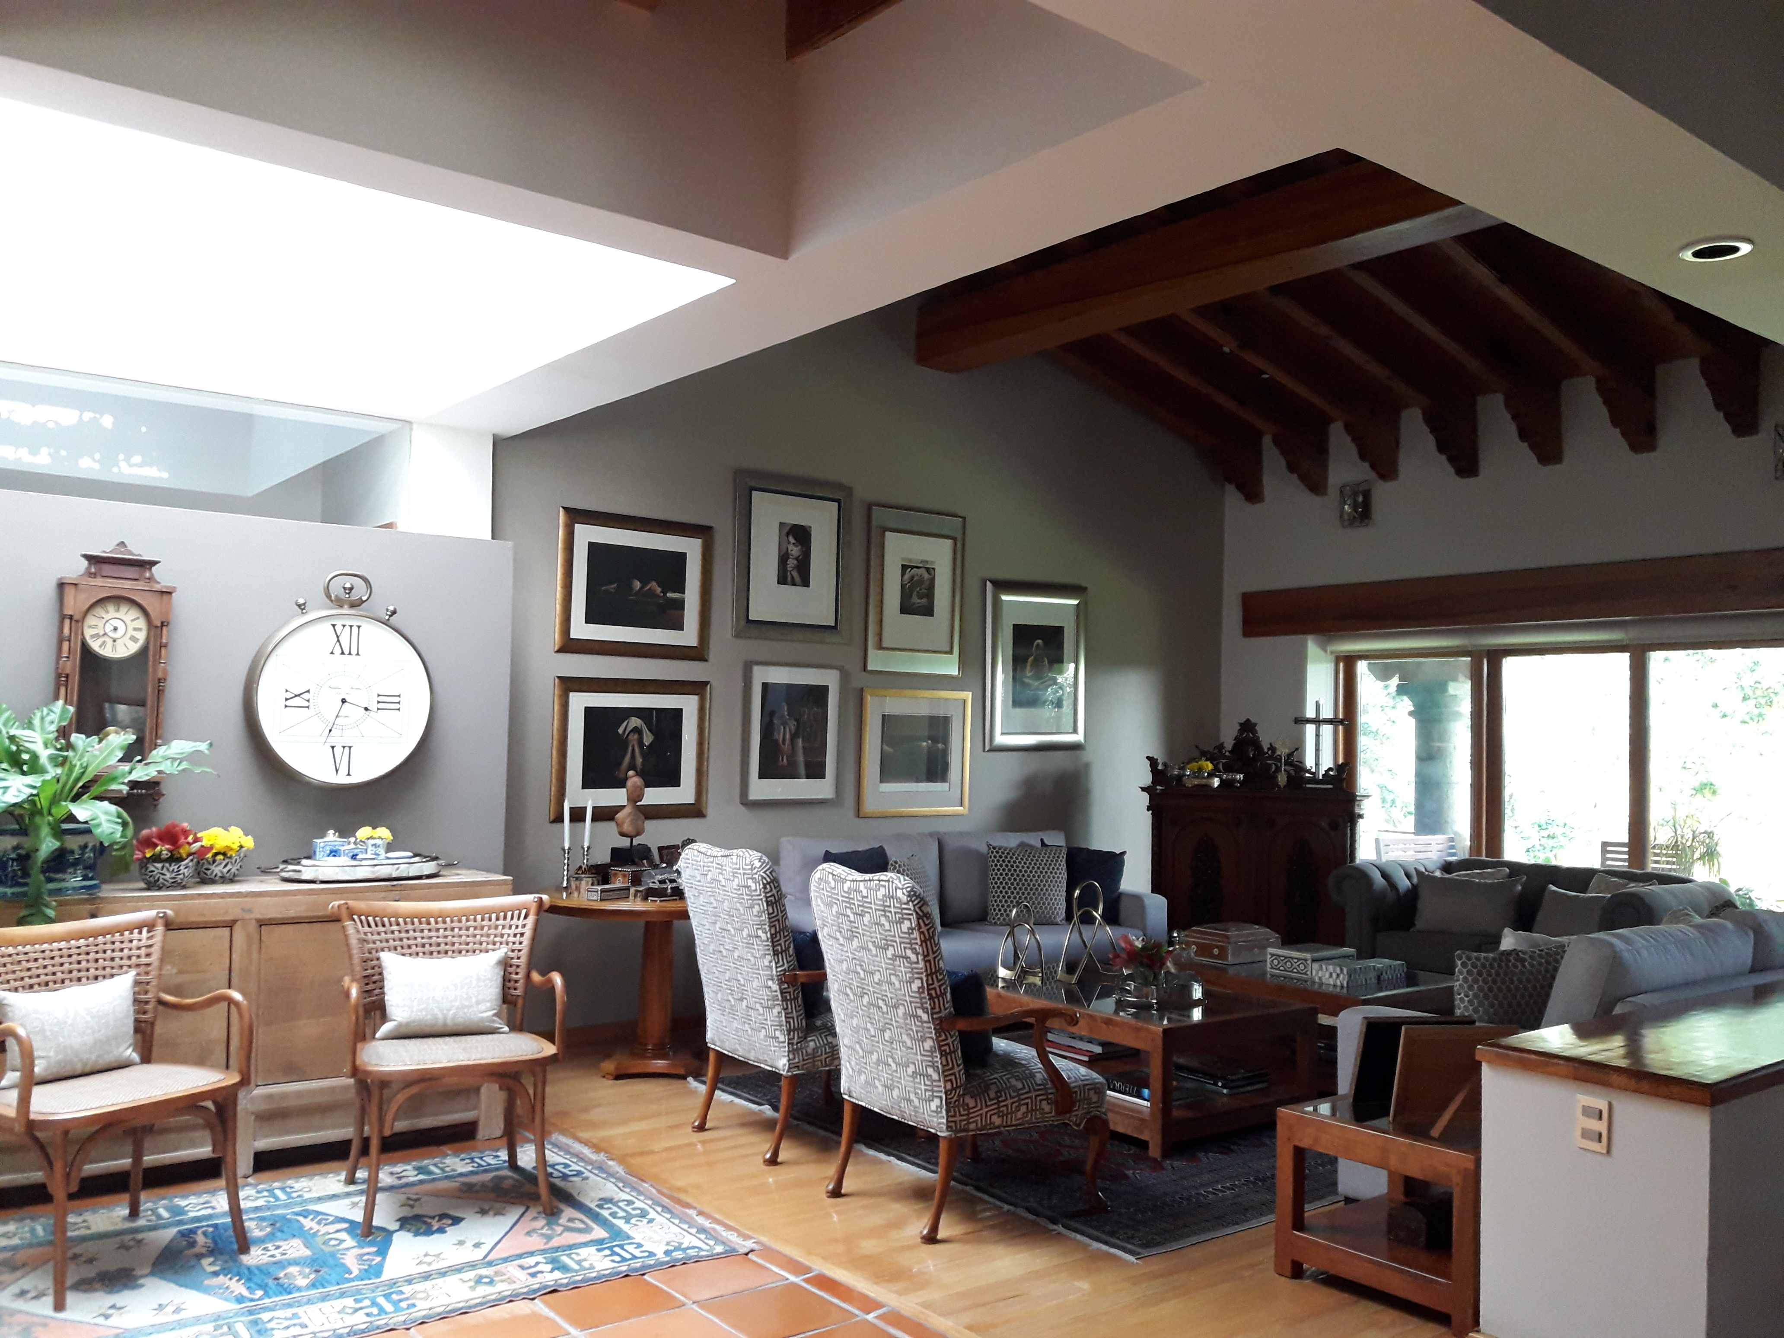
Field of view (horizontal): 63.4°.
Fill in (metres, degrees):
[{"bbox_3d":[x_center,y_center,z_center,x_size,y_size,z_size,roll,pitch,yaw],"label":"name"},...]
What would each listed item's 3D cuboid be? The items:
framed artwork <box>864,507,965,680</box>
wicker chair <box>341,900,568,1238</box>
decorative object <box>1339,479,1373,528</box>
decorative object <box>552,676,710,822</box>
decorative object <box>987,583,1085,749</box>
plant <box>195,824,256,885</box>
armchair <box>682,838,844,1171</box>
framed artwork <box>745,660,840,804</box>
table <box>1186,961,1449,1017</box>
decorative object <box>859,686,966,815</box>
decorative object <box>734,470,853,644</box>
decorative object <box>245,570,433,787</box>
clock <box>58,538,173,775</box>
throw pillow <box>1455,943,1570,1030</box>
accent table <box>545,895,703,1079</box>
[{"bbox_3d":[0.130,-0.412,7.729,0.642,0.881,0.035,3,-3,-38],"label":"framed artwork"},{"bbox_3d":[-1.359,1.179,4.450,0.655,0.879,0.606,2,-3,-24],"label":"wicker chair"},{"bbox_3d":[2.860,-1.026,8.886,0.126,0.287,0.147,3,-3,-38],"label":"decorative object"},{"bbox_3d":[-1.197,0.372,6.676,0.784,0.644,0.035,3,-3,-38],"label":"decorative object"},{"bbox_3d":[0.880,-0.007,8.616,0.813,0.994,0.051,3,-3,-38],"label":"decorative object"},{"bbox_3d":[-2.271,0.638,4.910,0.188,0.198,0.188,3,-3,-38],"label":"plant"},{"bbox_3d":[-0.327,1.183,5.340,0.757,1.057,0.706,3,-3,-36],"label":"armchair"},{"bbox_3d":[-0.495,0.323,7.220,0.573,0.689,0.040,3,-3,-38],"label":"framed artwork"},{"bbox_3d":[1.793,1.575,6.517,0.867,0.462,1.367,3,-3,-38],"label":"table"},{"bbox_3d":[0.145,0.469,8.024,0.791,0.698,0.040,3,-3,-38],"label":"decorative object"},{"bbox_3d":[-0.491,-0.547,7.247,0.693,0.813,0.040,3,-3,-38],"label":"decorative object"},{"bbox_3d":[-1.934,0.033,5.070,0.617,0.760,0.109,3,-3,-38],"label":"decorative object"},{"bbox_3d":[-2.588,0.017,4.820,0.331,0.872,0.144,3,-3,-38],"label":"clock"},{"bbox_3d":[2.000,1.083,4.559,0.447,0.417,0.149,1,9,5],"label":"throw pillow"},{"bbox_3d":[-1.025,1.367,6.320,1.088,0.753,1.088,3,-3,-38],"label":"accent table"}]

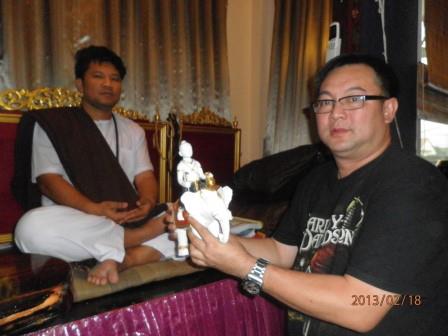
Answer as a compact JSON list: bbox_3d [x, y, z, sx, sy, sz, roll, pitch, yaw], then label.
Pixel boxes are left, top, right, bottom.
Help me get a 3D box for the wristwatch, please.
[{"bbox_3d":[0.062,0.209,0.675,0.043,0.070,0.061,26,37,11],"label":"wristwatch"}]

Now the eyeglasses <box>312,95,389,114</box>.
[{"bbox_3d":[0.308,-0.150,0.848,0.140,0.043,0.141,-6,7,-41],"label":"eyeglasses"}]

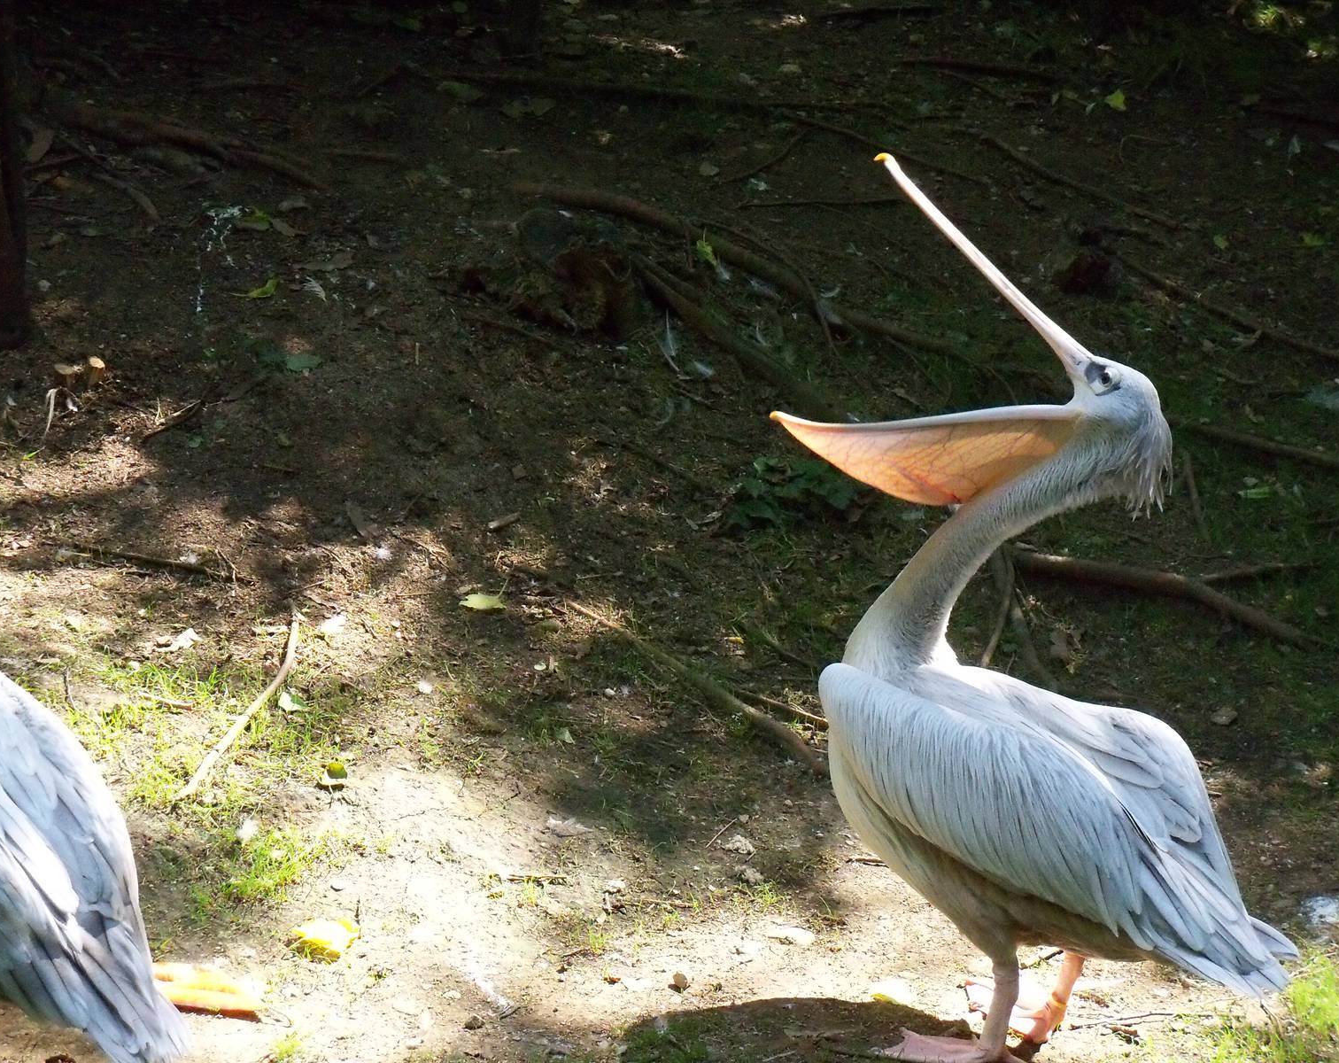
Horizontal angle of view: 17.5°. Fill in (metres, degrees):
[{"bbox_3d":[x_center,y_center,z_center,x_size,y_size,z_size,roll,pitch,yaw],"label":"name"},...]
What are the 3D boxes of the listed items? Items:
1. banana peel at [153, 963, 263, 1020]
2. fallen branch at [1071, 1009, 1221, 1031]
[{"bbox_3d":[-0.559,0.544,5.174,0.149,0.030,0.097,4,20,11],"label":"banana peel"},{"bbox_3d":[0.558,0.574,5.118,0.190,0.012,0.025,-4,20,-11],"label":"fallen branch"}]

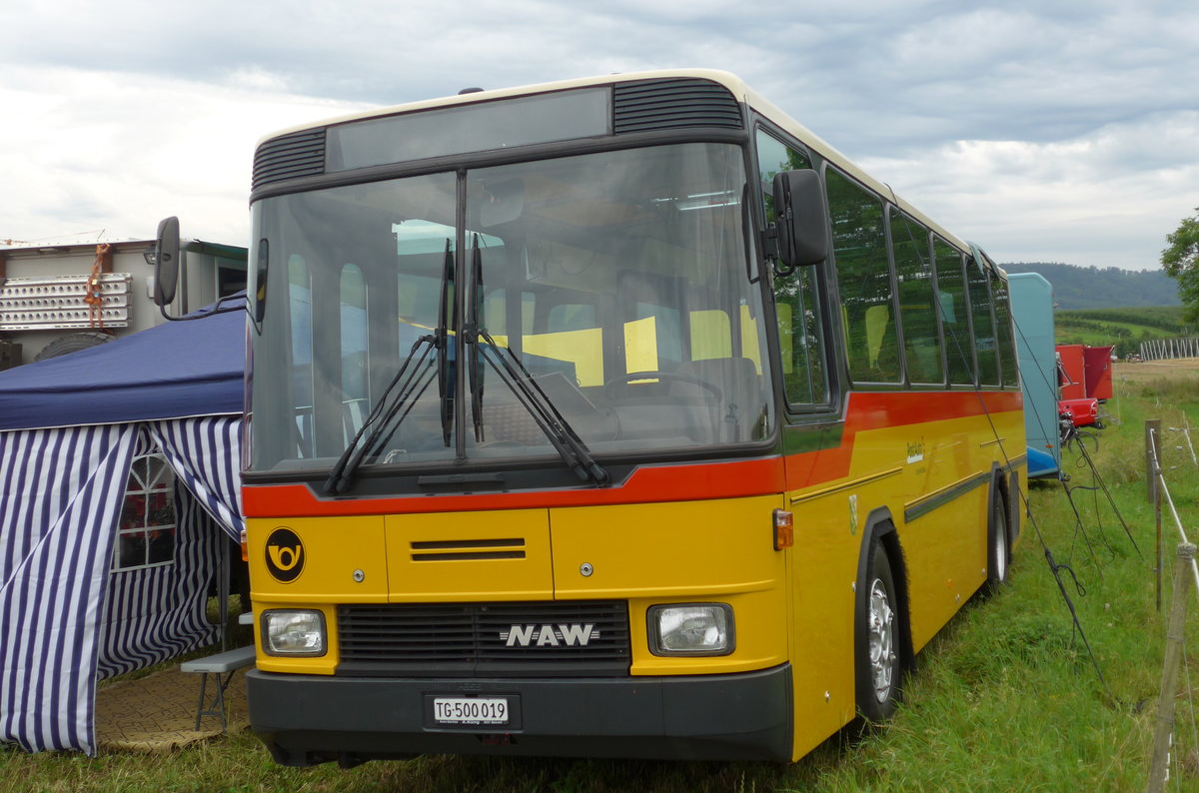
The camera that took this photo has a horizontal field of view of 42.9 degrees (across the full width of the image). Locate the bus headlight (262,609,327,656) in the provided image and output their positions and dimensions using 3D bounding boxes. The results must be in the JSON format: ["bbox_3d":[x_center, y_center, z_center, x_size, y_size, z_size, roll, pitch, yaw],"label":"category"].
[{"bbox_3d":[-1.219,0.952,6.145,0.320,0.187,0.090,-4,-1,25],"label":"bus headlight"}]

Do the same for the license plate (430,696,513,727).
[{"bbox_3d":[-0.477,1.179,5.701,0.310,0.094,0.020,-4,-1,20],"label":"license plate"}]

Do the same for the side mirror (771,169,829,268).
[{"bbox_3d":[0.763,-0.676,5.779,0.200,0.360,0.090,-3,-1,2],"label":"side mirror"}]

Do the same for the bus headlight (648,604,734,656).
[{"bbox_3d":[0.341,0.852,5.562,0.320,0.187,0.090,-4,-1,15],"label":"bus headlight"}]

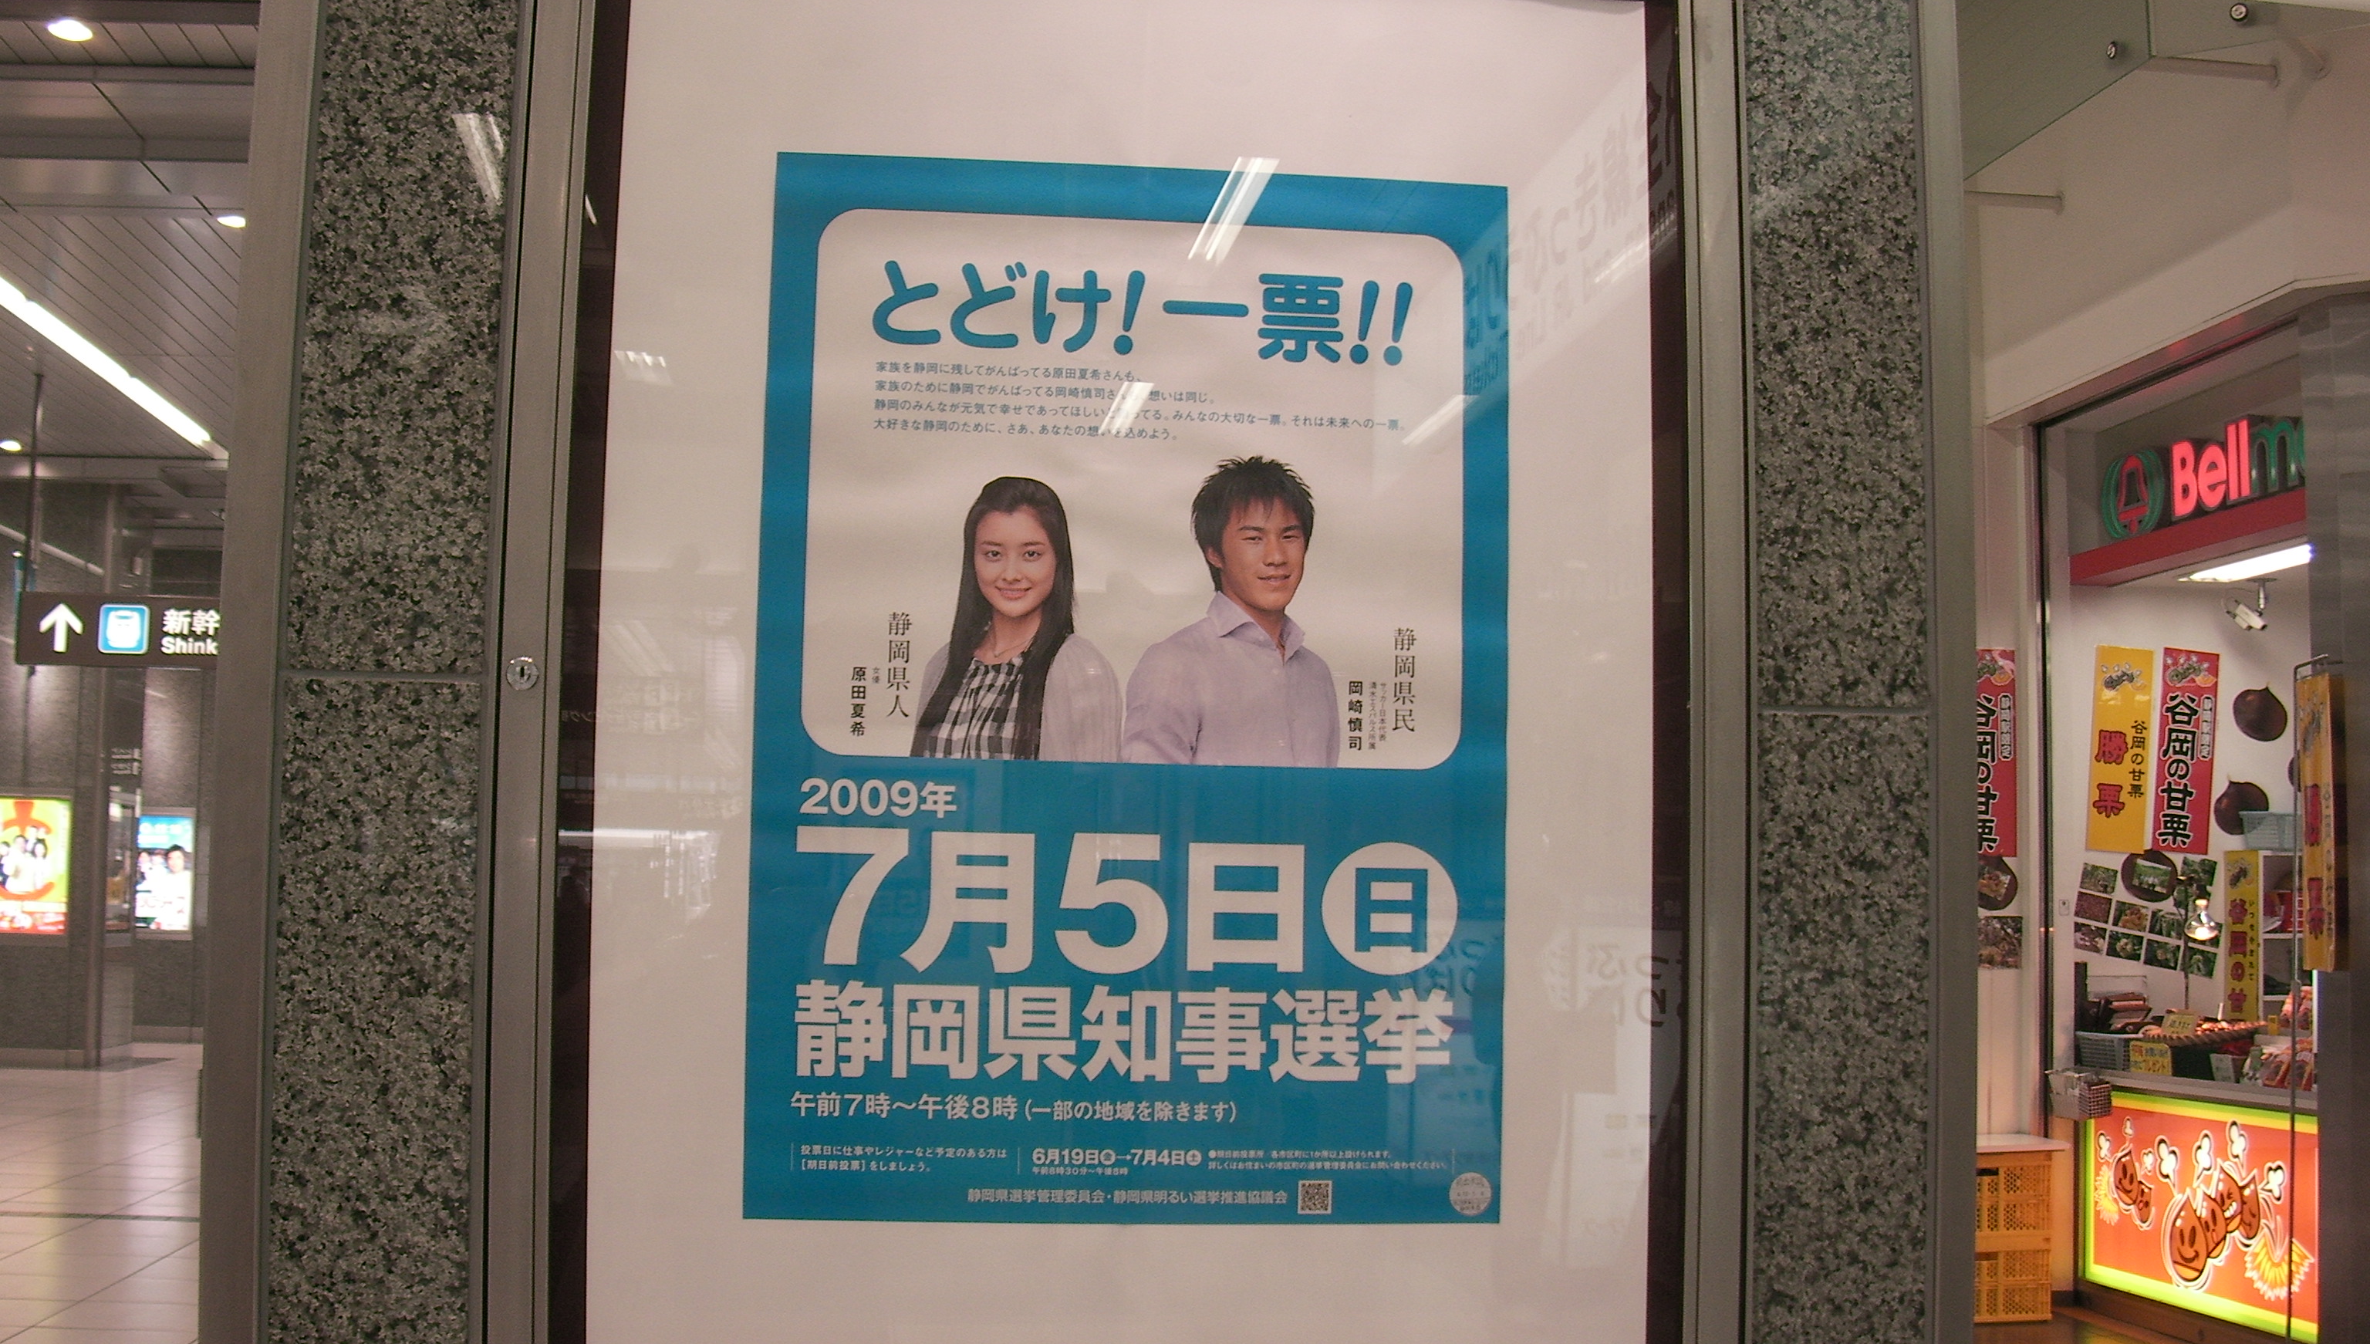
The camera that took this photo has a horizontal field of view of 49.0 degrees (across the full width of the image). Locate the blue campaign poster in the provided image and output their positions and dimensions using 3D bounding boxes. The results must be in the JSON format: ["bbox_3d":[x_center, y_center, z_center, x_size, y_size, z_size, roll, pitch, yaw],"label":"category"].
[{"bbox_3d":[-0.032,0.010,1.778,0.515,0.728,0.010,1,-5,-7],"label":"blue campaign poster"}]

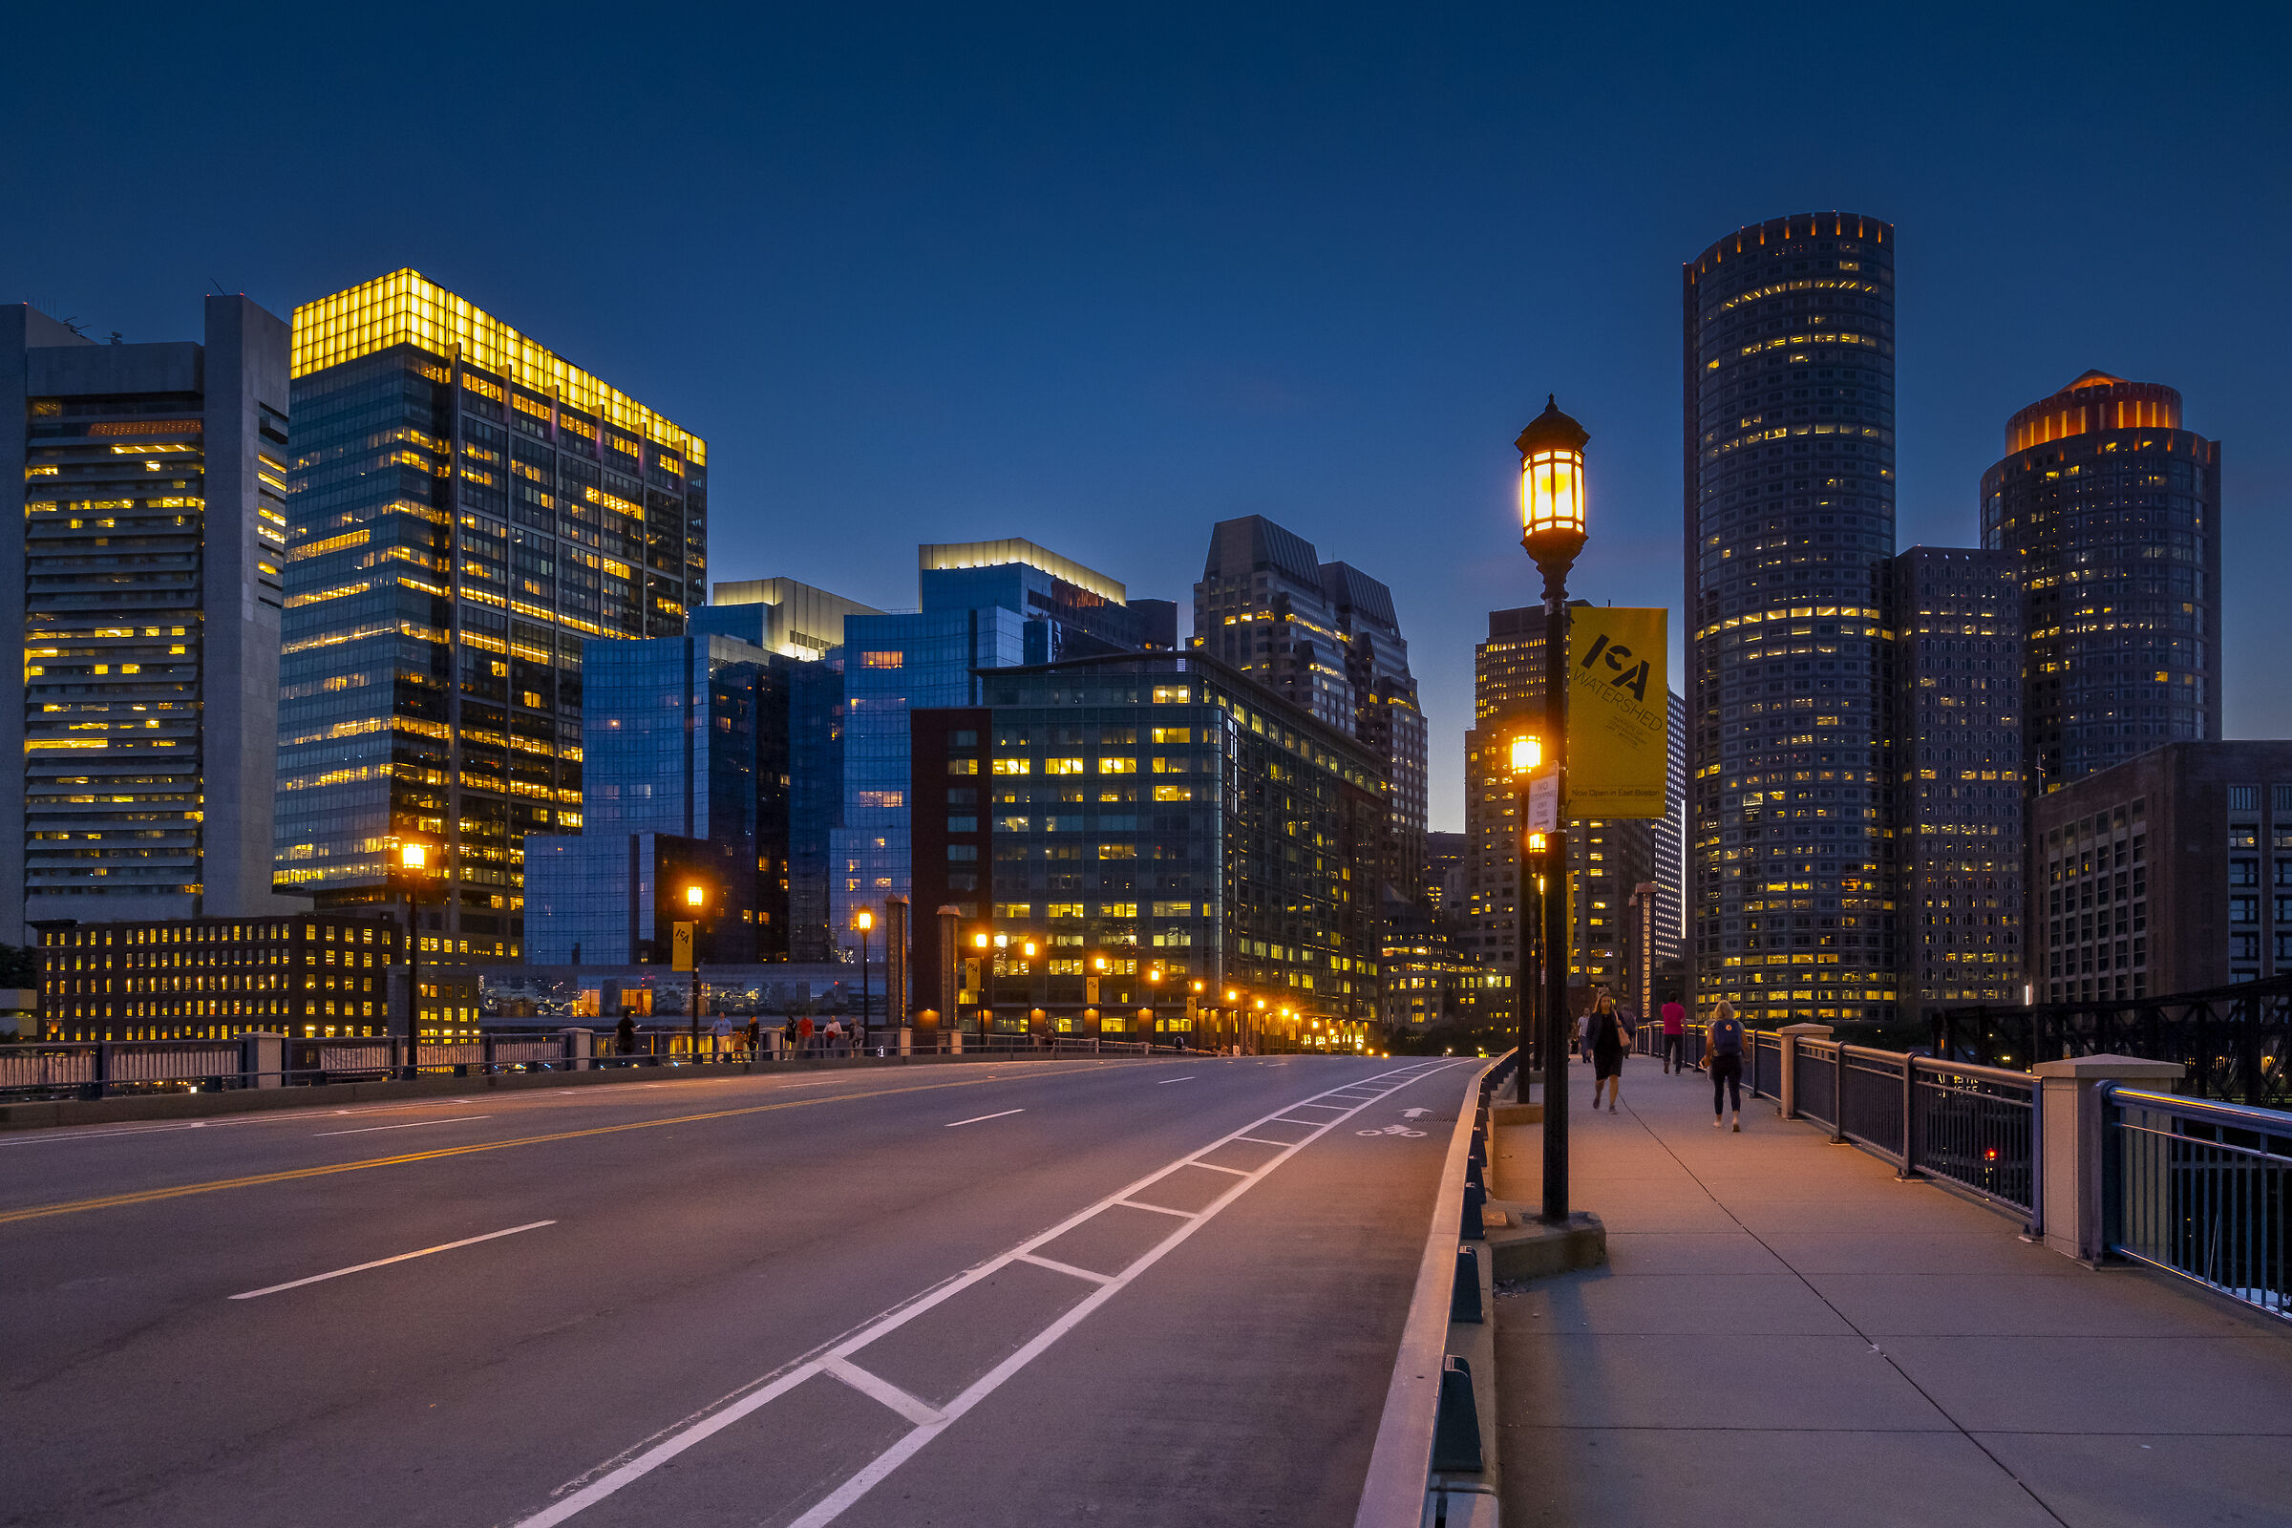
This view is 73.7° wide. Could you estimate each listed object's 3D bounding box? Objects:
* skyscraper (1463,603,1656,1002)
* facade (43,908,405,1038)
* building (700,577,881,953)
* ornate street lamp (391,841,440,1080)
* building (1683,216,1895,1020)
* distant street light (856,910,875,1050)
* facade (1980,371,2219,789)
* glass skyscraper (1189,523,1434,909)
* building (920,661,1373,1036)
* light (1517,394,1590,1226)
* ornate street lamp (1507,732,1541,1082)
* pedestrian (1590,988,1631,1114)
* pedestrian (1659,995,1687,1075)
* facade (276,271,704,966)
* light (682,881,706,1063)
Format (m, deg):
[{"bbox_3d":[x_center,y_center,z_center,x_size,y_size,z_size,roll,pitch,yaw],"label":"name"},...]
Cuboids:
[{"bbox_3d":[104.000,19.500,385.000,39.000,112.000,34.000,-2,-6,25],"label":"skyscraper"},{"bbox_3d":[-161.000,41.000,266.000,64.000,25.000,22.000,-3,-6,27],"label":"facade"},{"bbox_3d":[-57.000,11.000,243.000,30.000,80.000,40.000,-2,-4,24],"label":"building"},{"bbox_3d":[-13.650,3.500,28.500,0.420,4.700,0.420,-1,-4,13],"label":"ornate street lamp"},{"bbox_3d":[138.000,-20.000,329.000,42.000,178.000,42.000,-2,-4,23],"label":"building"},{"bbox_3d":[-9.230,7.122,50.200,0.450,4.950,0.450,-1,-5,15],"label":"distant street light"},{"bbox_3d":[218.000,-8.000,350.000,47.000,160.000,47.000,-2,-5,32],"label":"facade"},{"bbox_3d":[45.000,8.000,402.000,38.000,136.000,72.000,-3,-5,37],"label":"glass skyscraper"},{"bbox_3d":[4.000,18.000,211.000,45.000,56.000,72.000,-1,-4,16],"label":"building"},{"bbox_3d":[2.472,0.282,9.250,0.450,5.030,0.450,-1,-5,15],"label":"light"},{"bbox_3d":[4.760,1.800,19.200,0.430,4.750,0.430,-1,-4,13],"label":"ornate street lamp"},{"bbox_3d":[6.390,3.930,21.000,0.540,1.670,0.420,-1,-4,14],"label":"pedestrian"},{"bbox_3d":[11.907,6.128,34.500,0.550,1.740,0.420,-1,-5,11],"label":"pedestrian"},{"bbox_3d":[-119.500,-6.500,288.000,37.000,130.000,64.000,-3,-6,32],"label":"facade"},{"bbox_3d":[-11.791,5.366,39.800,0.450,5.000,0.450,-1,-5,15],"label":"light"}]

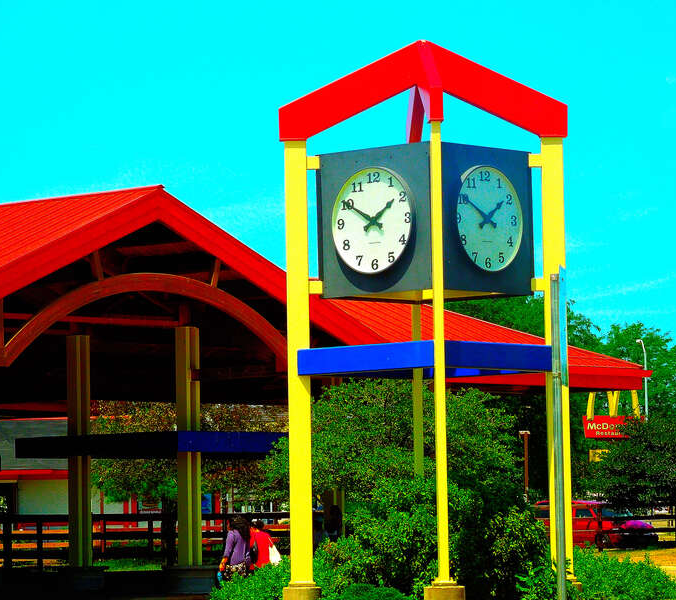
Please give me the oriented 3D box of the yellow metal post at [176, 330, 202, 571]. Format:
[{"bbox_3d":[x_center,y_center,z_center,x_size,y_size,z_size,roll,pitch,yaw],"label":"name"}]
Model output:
[{"bbox_3d":[-2.503,2.478,52.200,0.260,4.020,0.290,-5,-5,42],"label":"yellow metal post"}]

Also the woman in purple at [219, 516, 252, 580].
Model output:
[{"bbox_3d":[-1.705,4.356,51.000,0.500,1.620,0.360,1,-4,-21],"label":"woman in purple"}]

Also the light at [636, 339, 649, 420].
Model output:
[{"bbox_3d":[15.341,6.832,155.000,0.900,9.800,0.400,1,-5,-30],"label":"light"}]

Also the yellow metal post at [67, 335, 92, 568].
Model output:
[{"bbox_3d":[-4.491,2.623,53.800,0.260,4.020,0.290,-5,-5,42],"label":"yellow metal post"}]

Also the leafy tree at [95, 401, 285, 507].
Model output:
[{"bbox_3d":[-2.984,3.516,61.000,4.000,3.700,3.800,-1,-4,0],"label":"leafy tree"}]

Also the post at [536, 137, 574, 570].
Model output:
[{"bbox_3d":[1.887,0.471,26.500,0.185,3.740,0.100,-1,-4,-3],"label":"post"}]

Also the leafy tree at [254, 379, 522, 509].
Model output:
[{"bbox_3d":[0.685,2.557,42.000,3.650,3.100,3.500,-1,-4,0],"label":"leafy tree"}]

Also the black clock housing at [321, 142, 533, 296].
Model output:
[{"bbox_3d":[0.764,-0.638,26.446,1.290,1.230,1.290,-5,-5,42],"label":"black clock housing"}]

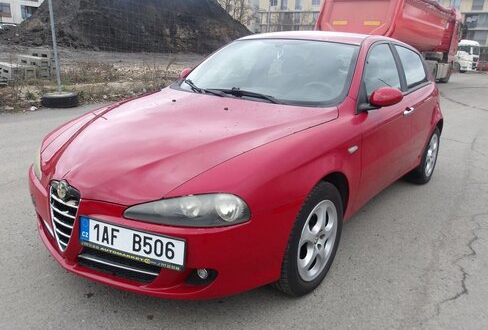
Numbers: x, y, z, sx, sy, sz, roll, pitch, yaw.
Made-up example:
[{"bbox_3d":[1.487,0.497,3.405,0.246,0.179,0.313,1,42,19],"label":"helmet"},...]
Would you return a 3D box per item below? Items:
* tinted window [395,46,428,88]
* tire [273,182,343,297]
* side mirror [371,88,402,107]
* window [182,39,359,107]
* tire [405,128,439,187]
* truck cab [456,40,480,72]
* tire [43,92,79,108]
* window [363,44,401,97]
[{"bbox_3d":[1.476,-0.856,3.310,0.050,0.385,0.740,-17,2,37],"label":"tinted window"},{"bbox_3d":[0.321,0.379,2.081,0.205,0.632,0.632,15,21,35],"label":"tire"},{"bbox_3d":[0.850,-0.406,2.260,0.205,0.135,0.130,15,21,35],"label":"side mirror"},{"bbox_3d":[0.140,-0.684,2.738,1.400,0.125,0.840,15,53,35],"label":"window"},{"bbox_3d":[1.886,-0.131,4.023,0.205,0.632,0.632,15,21,35],"label":"tire"},{"bbox_3d":[25.084,-12.318,42.982,2.400,3.350,2.200,-11,21,-38],"label":"truck cab"},{"bbox_3d":[-3.720,-1.306,7.724,0.650,0.220,0.650,15,21,35],"label":"tire"},{"bbox_3d":[0.921,-0.658,2.616,0.050,0.410,0.810,-17,0,40],"label":"window"}]

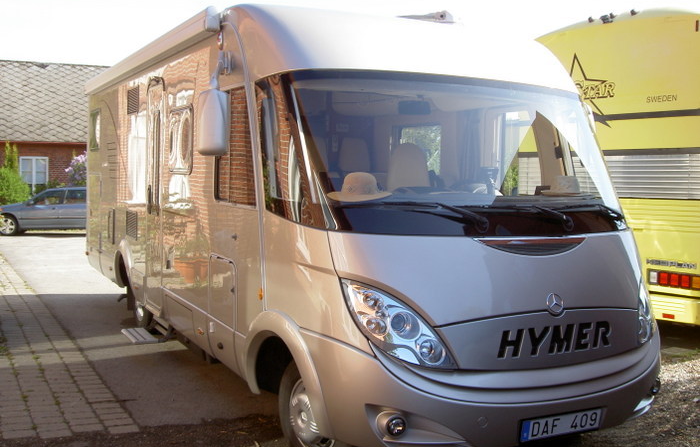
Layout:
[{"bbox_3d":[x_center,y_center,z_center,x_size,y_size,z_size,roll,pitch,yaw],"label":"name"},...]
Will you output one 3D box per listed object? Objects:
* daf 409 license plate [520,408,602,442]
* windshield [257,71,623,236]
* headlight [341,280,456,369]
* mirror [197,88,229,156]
[{"bbox_3d":[1.077,1.029,4.029,0.525,0.115,0.025,0,4,-27],"label":"daf 409 license plate"},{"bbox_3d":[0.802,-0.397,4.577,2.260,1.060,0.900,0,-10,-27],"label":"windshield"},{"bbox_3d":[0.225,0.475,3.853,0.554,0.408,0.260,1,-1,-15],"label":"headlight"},{"bbox_3d":[-0.838,-0.624,4.824,0.190,0.415,0.130,0,4,-27],"label":"mirror"}]

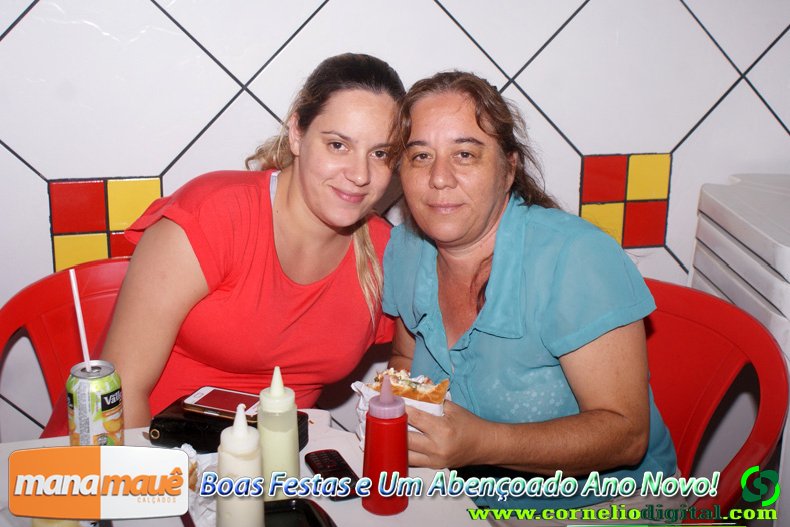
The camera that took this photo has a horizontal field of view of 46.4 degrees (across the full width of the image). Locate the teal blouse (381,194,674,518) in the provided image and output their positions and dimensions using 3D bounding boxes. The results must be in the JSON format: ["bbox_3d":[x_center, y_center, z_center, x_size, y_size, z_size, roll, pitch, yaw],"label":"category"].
[{"bbox_3d":[0.204,0.138,1.400,0.440,0.490,0.310,7,15,24],"label":"teal blouse"}]

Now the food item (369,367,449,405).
[{"bbox_3d":[0.016,0.164,1.200,0.115,0.055,0.080,6,15,24],"label":"food item"}]

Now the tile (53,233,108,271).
[{"bbox_3d":[-0.603,-0.007,1.788,0.099,0.099,0.010,-4,14,-13],"label":"tile"}]

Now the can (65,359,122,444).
[{"bbox_3d":[-0.377,0.191,1.167,0.066,0.119,0.066,-4,14,-13],"label":"can"}]

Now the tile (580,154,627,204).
[{"bbox_3d":[0.455,-0.183,2.010,0.099,0.099,0.010,-4,14,-13],"label":"tile"}]

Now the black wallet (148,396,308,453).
[{"bbox_3d":[-0.209,0.203,1.194,0.188,0.032,0.090,4,14,11],"label":"black wallet"}]

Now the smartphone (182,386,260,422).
[{"bbox_3d":[-0.222,0.191,1.251,0.120,0.010,0.062,4,15,19],"label":"smartphone"}]

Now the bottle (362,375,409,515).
[{"bbox_3d":[-0.010,0.190,0.999,0.052,0.156,0.052,1,14,0],"label":"bottle"}]

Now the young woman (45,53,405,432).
[{"bbox_3d":[-0.182,0.285,1.410,0.500,1.180,0.620,-4,14,-13],"label":"young woman"}]

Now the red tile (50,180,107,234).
[{"bbox_3d":[-0.604,-0.108,1.764,0.099,0.099,0.010,-4,14,-13],"label":"red tile"}]

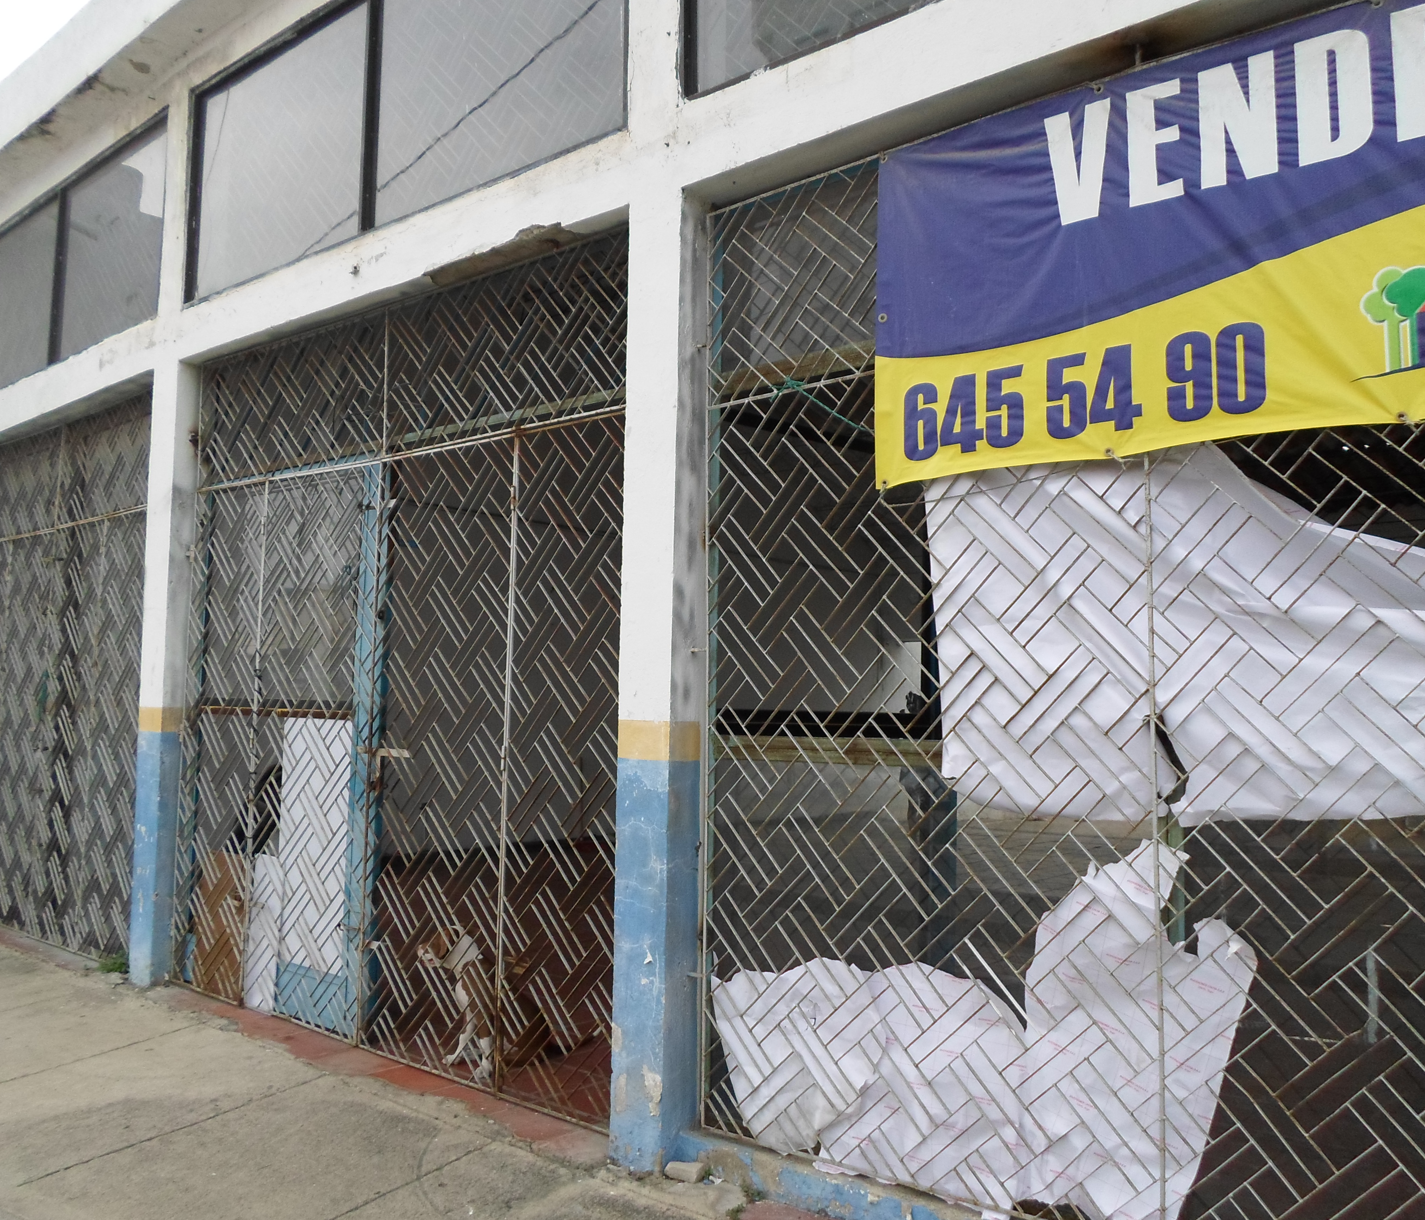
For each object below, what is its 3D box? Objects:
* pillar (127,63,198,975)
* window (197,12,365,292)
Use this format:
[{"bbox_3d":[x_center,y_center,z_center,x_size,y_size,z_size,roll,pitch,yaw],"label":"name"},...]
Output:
[{"bbox_3d":[-2.649,-0.419,5.851,0.232,4.406,0.200,-3,-6,39],"label":"pillar"},{"bbox_3d":[-2.043,-2.097,5.481,1.404,1.021,0.059,-3,-6,39],"label":"window"}]

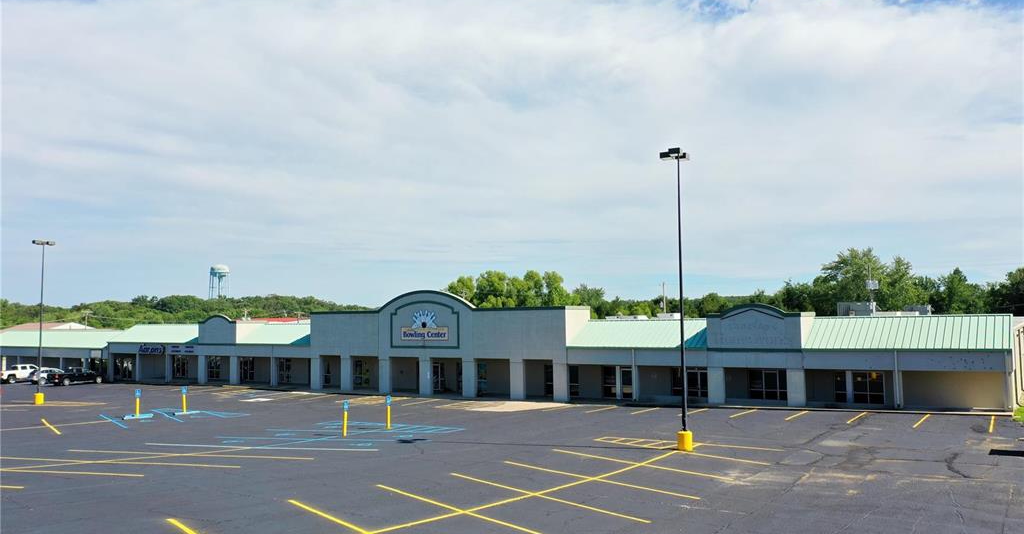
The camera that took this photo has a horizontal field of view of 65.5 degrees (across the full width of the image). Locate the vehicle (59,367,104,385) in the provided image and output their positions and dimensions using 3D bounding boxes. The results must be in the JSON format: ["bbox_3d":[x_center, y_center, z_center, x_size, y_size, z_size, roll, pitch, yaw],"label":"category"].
[{"bbox_3d":[-44.862,11.221,82.078,1.880,1.770,5.400,-3,-6,30],"label":"vehicle"}]

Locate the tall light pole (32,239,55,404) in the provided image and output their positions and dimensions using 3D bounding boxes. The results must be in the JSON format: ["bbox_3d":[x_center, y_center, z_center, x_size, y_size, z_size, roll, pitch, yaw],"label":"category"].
[{"bbox_3d":[-34.135,4.002,58.023,0.650,11.880,1.600,-3,-6,29],"label":"tall light pole"}]

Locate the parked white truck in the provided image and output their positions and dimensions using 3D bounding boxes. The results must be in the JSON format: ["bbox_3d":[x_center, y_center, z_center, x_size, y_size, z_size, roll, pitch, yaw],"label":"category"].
[{"bbox_3d":[-52.362,11.497,85.585,2.000,1.930,5.800,-3,-6,30],"label":"parked white truck"}]

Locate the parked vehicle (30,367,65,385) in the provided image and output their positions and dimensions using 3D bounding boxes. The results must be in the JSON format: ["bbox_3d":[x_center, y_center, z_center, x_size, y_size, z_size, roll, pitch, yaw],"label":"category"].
[{"bbox_3d":[-48.147,11.435,83.574,1.840,1.680,4.600,-3,-6,30],"label":"parked vehicle"}]

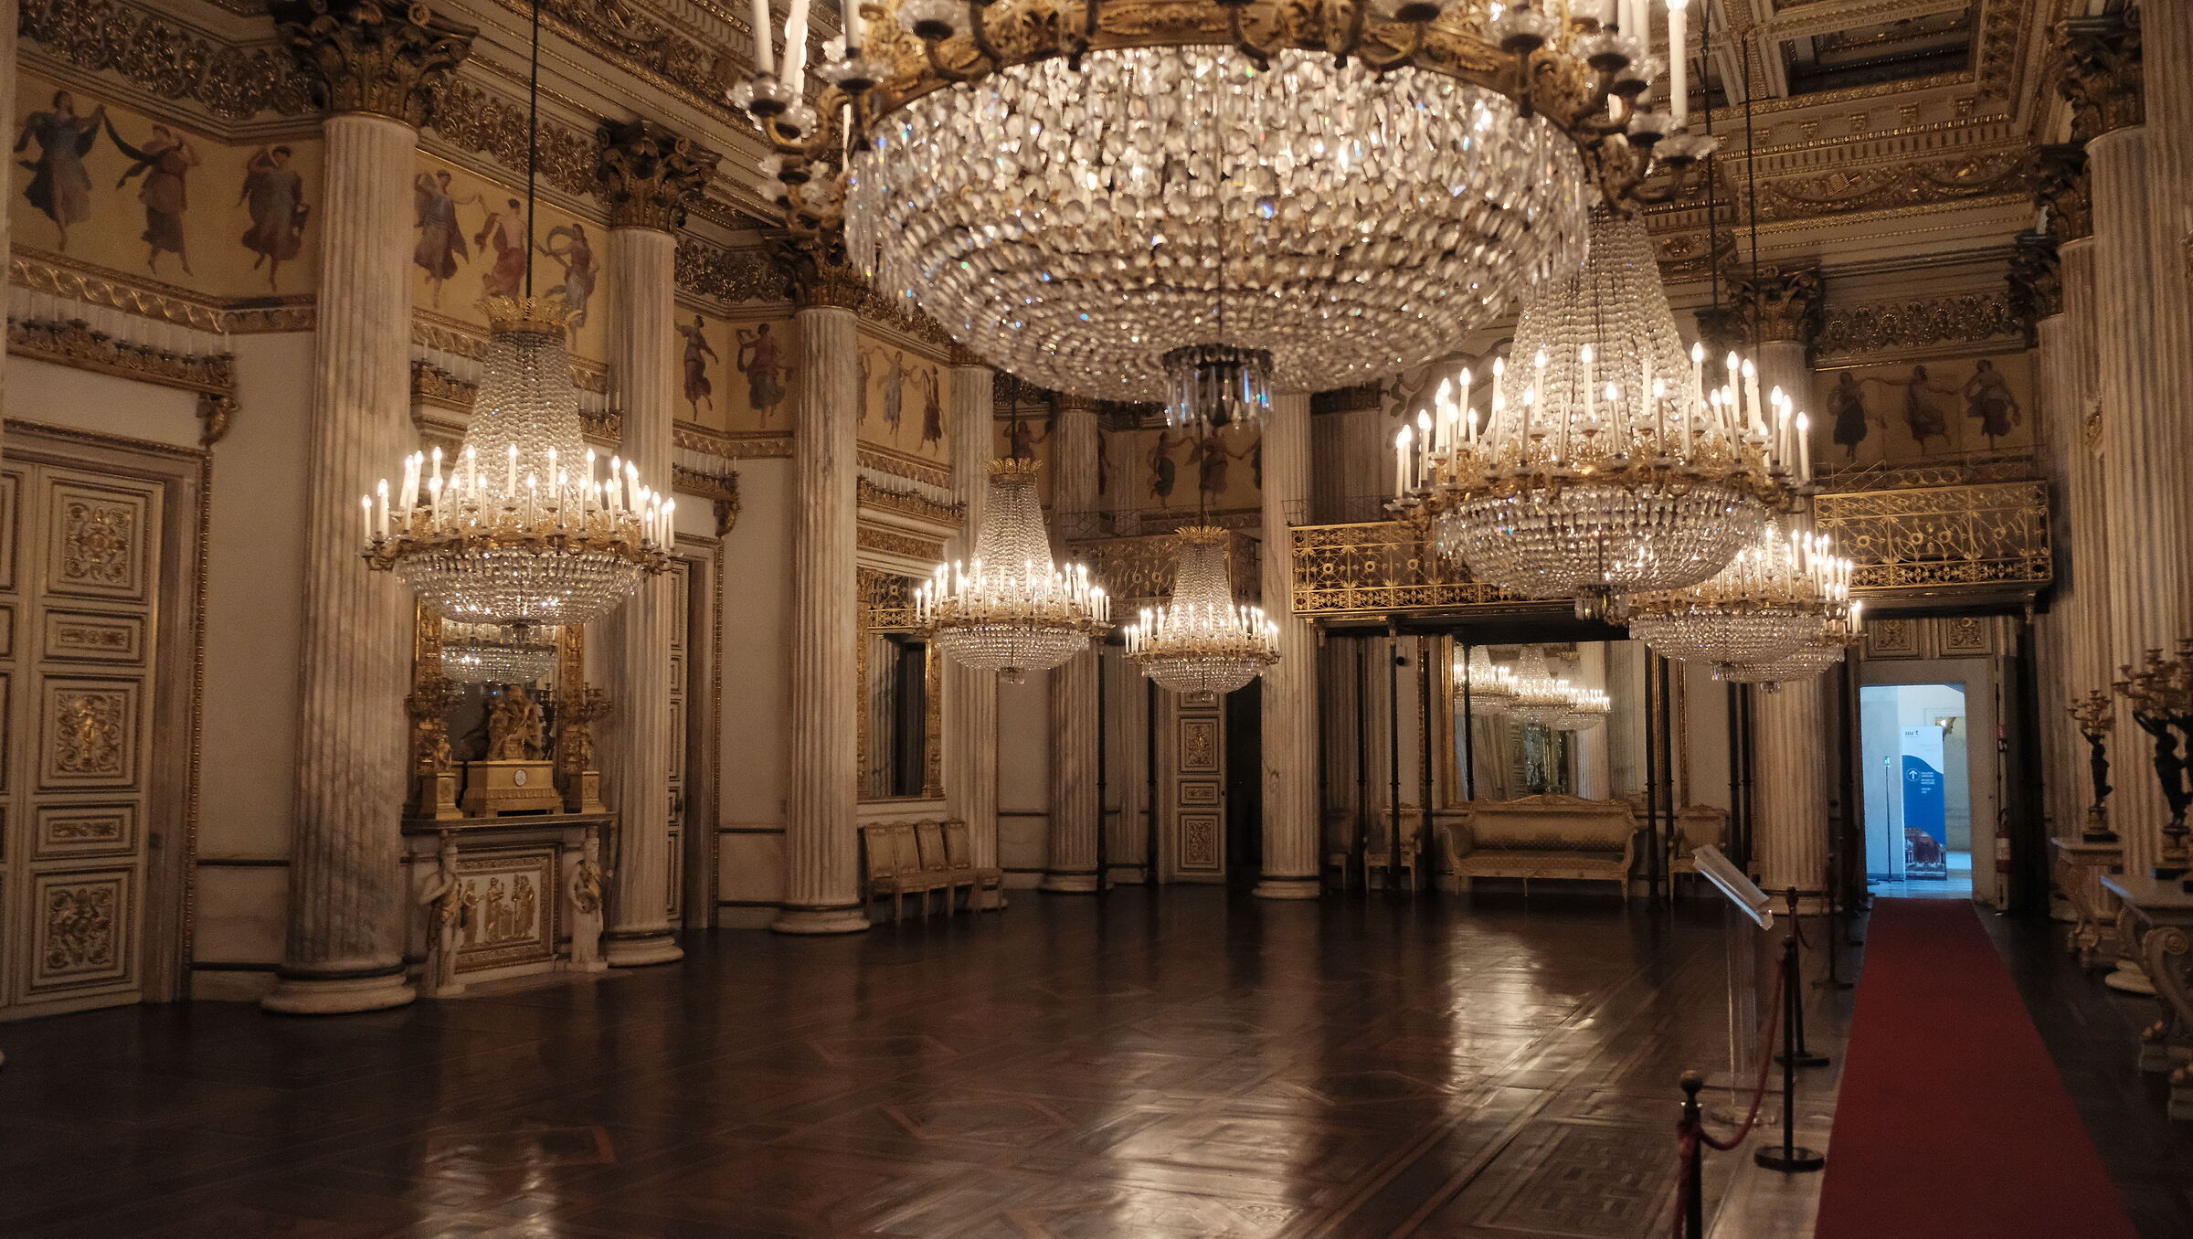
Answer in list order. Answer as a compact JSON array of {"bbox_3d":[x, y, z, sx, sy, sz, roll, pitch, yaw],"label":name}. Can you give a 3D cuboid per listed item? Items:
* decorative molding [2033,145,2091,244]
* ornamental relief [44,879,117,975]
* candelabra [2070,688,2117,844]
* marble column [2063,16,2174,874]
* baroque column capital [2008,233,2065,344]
[{"bbox_3d":[8.679,-3.671,14.296,0.929,0.820,0.929,-2,-5,26],"label":"decorative molding"},{"bbox_3d":[-6.651,2.023,10.787,0.040,0.583,0.496,-2,-5,26],"label":"ornamental relief"},{"bbox_3d":[7.904,1.161,13.025,0.375,1.203,0.375,-2,-5,26],"label":"candelabra"},{"bbox_3d":[7.587,-0.838,11.770,0.988,6.975,0.988,-2,-5,26],"label":"marble column"},{"bbox_3d":[10.056,-3.489,17.036,0.988,0.840,0.988,-2,-5,26],"label":"baroque column capital"}]

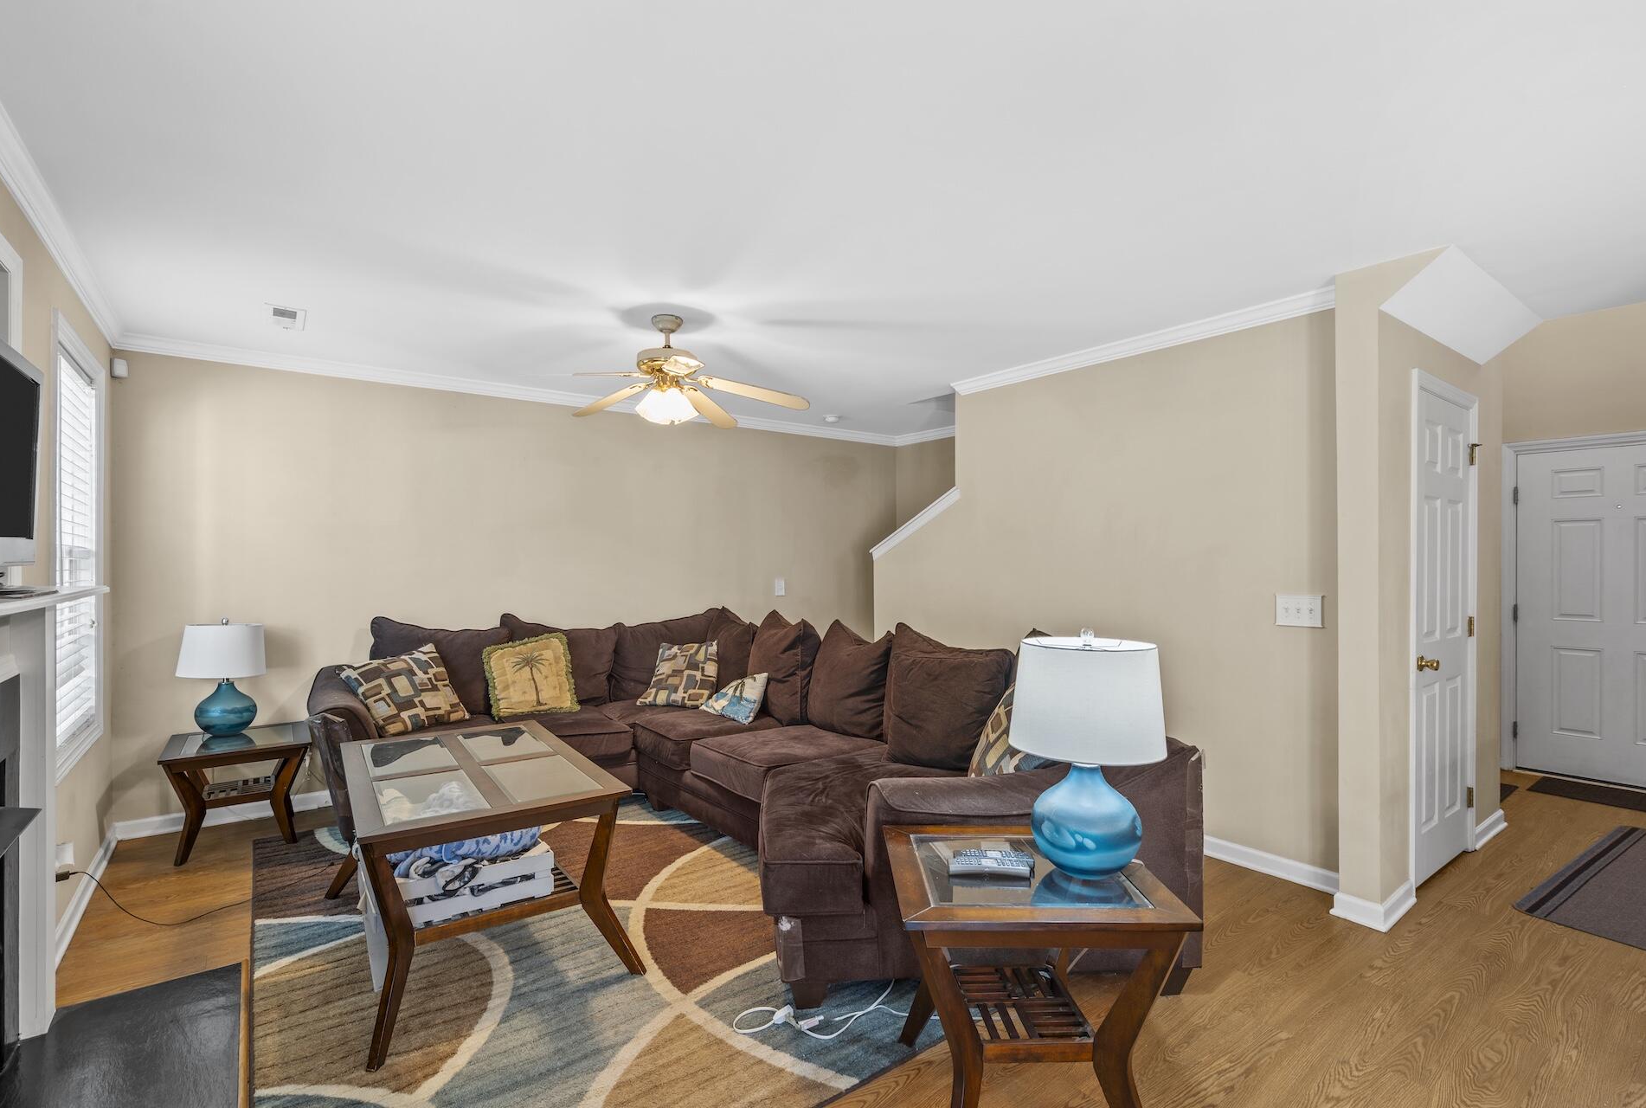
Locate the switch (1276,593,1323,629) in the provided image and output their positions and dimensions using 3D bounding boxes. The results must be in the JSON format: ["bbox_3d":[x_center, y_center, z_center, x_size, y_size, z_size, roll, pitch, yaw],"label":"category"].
[{"bbox_3d":[1.988,0.241,3.088,0.015,0.122,0.170,0,0,-37],"label":"switch"}]

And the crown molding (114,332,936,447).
[{"bbox_3d":[-1.353,-1.010,5.014,5.020,0.081,0.068,0,0,-37],"label":"crown molding"}]

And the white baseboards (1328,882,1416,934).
[{"bbox_3d":[2.148,1.319,2.877,0.400,0.112,0.180,0,0,-37],"label":"white baseboards"}]

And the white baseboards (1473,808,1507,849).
[{"bbox_3d":[3.256,1.332,3.607,0.540,0.100,0.022,0,0,-37],"label":"white baseboards"}]

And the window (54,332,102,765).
[{"bbox_3d":[-2.893,-0.017,2.868,0.070,1.500,0.860,0,0,-37],"label":"window"}]

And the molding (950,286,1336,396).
[{"bbox_3d":[1.450,-1.023,3.769,0.072,0.070,2.080,0,0,-37],"label":"molding"}]

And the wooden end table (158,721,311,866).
[{"bbox_3d":[-2.778,1.128,3.522,0.535,0.500,0.590,0,0,-37],"label":"wooden end table"}]

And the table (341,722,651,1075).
[{"bbox_3d":[-1.299,1.078,2.725,0.760,0.590,1.280,0,-1,-39],"label":"table"}]

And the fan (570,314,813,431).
[{"bbox_3d":[-0.709,-0.818,3.286,1.200,0.490,1.200,0,0,-37],"label":"fan"}]

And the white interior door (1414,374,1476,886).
[{"bbox_3d":[2.698,0.344,3.208,0.800,2.050,0.045,0,0,-37],"label":"white interior door"}]

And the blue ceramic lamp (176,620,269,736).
[{"bbox_3d":[-2.917,0.595,3.608,0.345,0.575,0.345,0,0,-37],"label":"blue ceramic lamp"}]

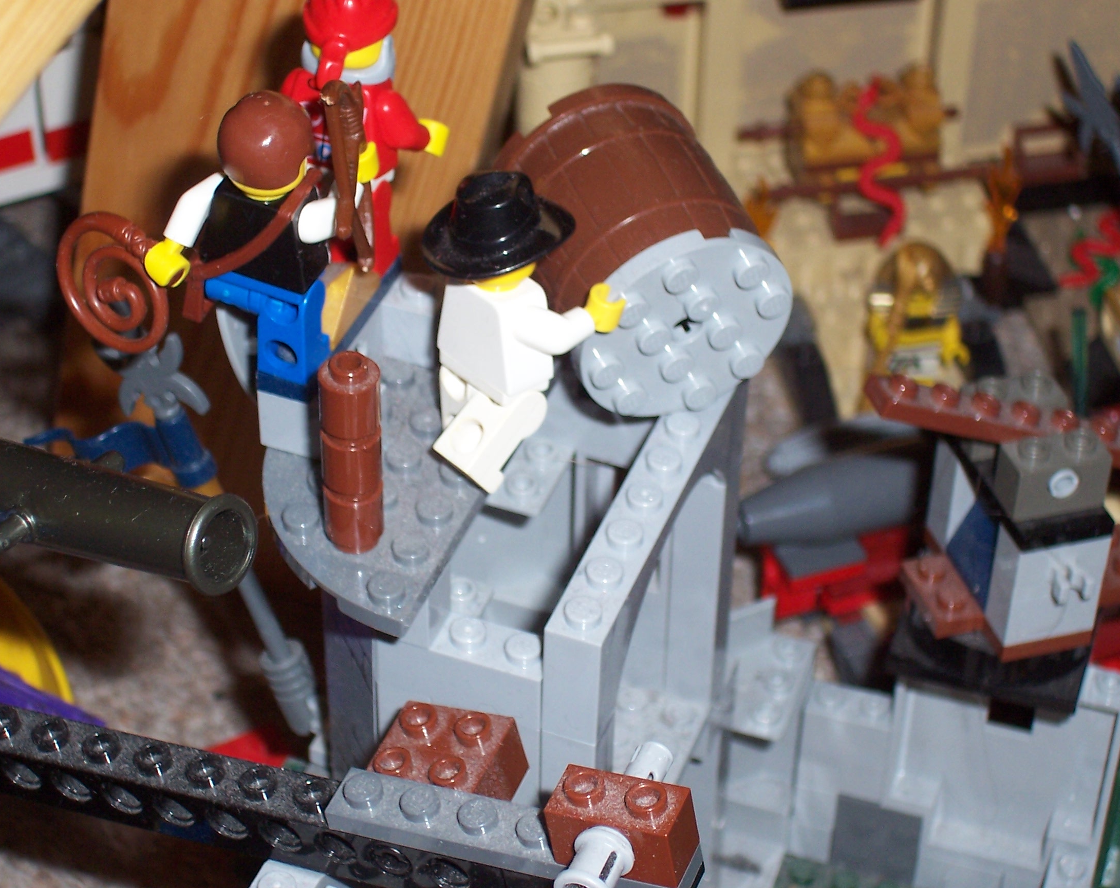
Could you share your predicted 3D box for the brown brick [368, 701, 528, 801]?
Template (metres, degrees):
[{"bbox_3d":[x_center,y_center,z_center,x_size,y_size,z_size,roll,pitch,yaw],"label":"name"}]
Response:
[{"bbox_3d":[-0.015,0.043,0.369,0.016,0.011,0.016,7,43,25],"label":"brown brick"}]

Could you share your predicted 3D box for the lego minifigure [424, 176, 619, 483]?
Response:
[{"bbox_3d":[-0.007,-0.016,0.373,0.024,0.043,0.022,-27,45,-30],"label":"lego minifigure"}]

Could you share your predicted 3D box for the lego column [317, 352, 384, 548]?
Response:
[{"bbox_3d":[-0.027,0.001,0.362,0.008,0.030,0.008,1,41,-1],"label":"lego column"}]

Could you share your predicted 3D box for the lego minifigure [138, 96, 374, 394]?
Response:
[{"bbox_3d":[-0.039,-0.030,0.369,0.026,0.042,0.021,14,43,15],"label":"lego minifigure"}]

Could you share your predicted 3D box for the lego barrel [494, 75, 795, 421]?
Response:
[{"bbox_3d":[0.011,-0.027,0.395,0.033,0.033,0.036,-34,53,7],"label":"lego barrel"}]

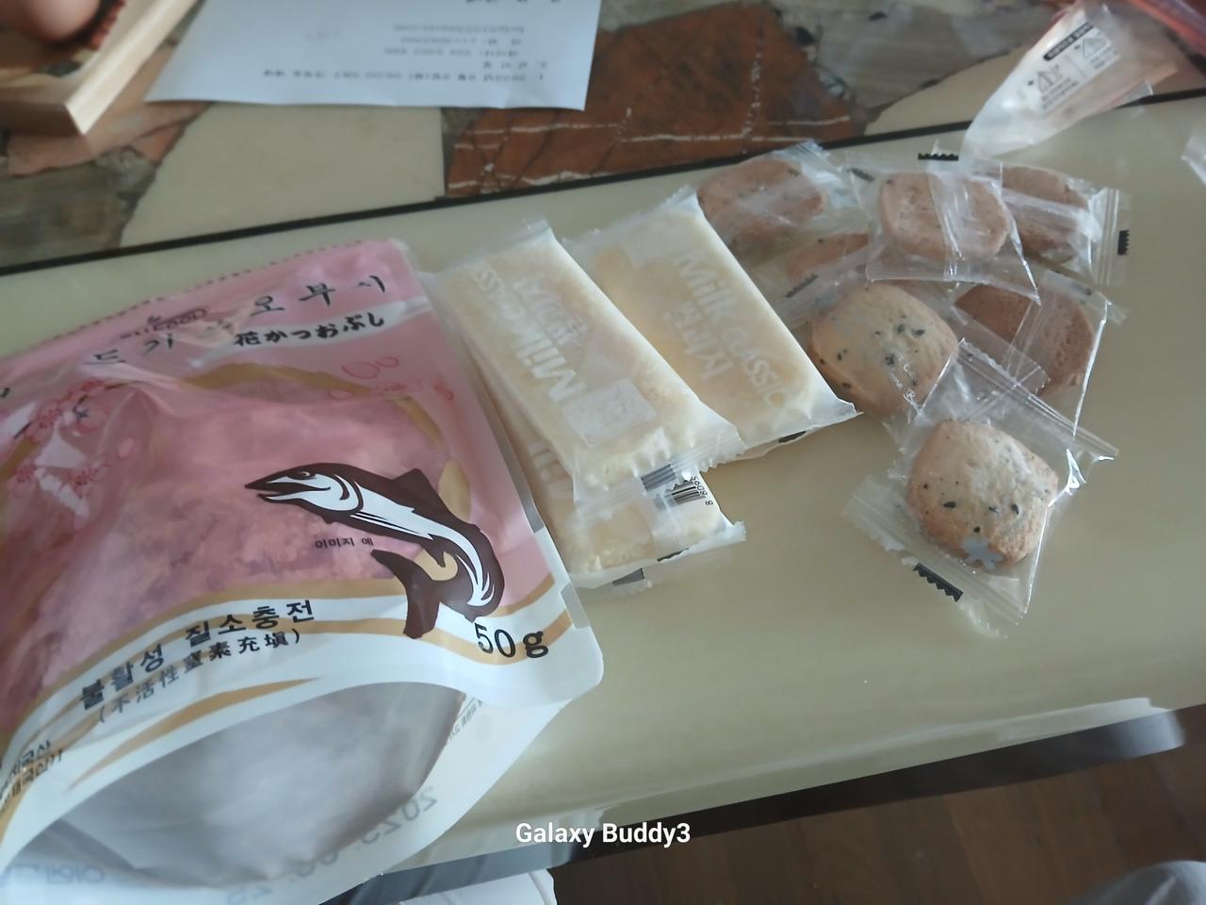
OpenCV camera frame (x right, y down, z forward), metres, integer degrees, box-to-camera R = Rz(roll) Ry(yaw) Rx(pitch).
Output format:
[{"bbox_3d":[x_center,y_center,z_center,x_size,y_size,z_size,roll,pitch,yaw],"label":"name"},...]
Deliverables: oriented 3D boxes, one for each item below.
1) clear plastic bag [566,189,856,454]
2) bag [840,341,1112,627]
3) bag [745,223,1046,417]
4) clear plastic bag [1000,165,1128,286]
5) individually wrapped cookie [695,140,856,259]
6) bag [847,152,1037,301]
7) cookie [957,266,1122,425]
[{"bbox_3d":[0.035,-0.050,0.334,0.057,0.017,0.125,-20,57,-12],"label":"clear plastic bag"},{"bbox_3d":[0.125,0.006,0.294,0.062,0.015,0.078,34,63,22],"label":"bag"},{"bbox_3d":[0.103,-0.042,0.321,0.065,0.021,0.082,-34,62,-24],"label":"bag"},{"bbox_3d":[0.172,-0.093,0.361,0.074,0.015,0.059,17,58,13],"label":"clear plastic bag"},{"bbox_3d":[0.064,-0.104,0.371,0.072,0.015,0.058,-24,58,-14],"label":"individually wrapped cookie"},{"bbox_3d":[0.131,-0.091,0.354,0.063,0.016,0.075,3,55,3],"label":"bag"},{"bbox_3d":[0.151,-0.040,0.325,0.060,0.015,0.072,20,58,15],"label":"cookie"}]

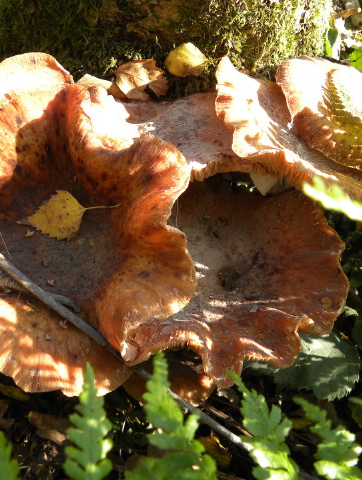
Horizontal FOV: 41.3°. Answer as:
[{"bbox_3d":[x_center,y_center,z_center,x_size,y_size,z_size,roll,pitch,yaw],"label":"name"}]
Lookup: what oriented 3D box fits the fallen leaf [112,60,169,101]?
[{"bbox_3d":[-0.053,-0.204,0.610,0.070,0.025,0.056,0,60,0],"label":"fallen leaf"}]

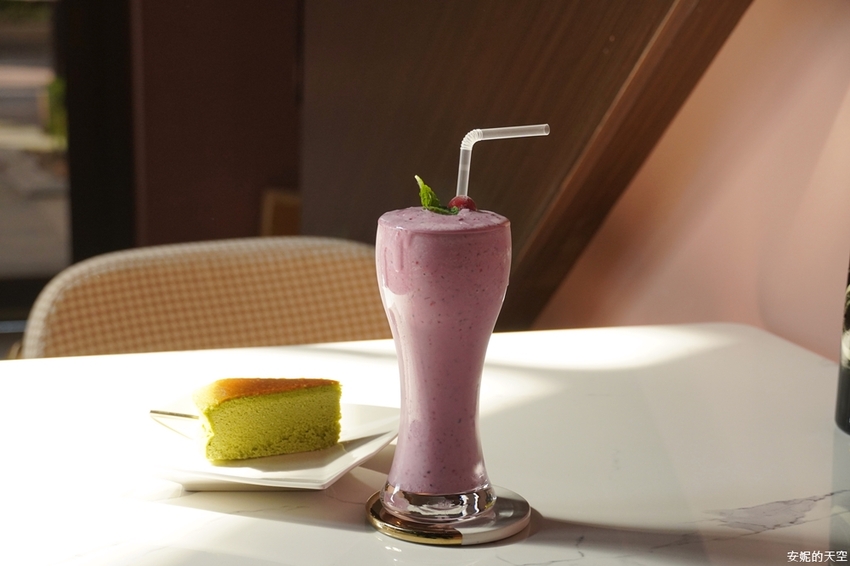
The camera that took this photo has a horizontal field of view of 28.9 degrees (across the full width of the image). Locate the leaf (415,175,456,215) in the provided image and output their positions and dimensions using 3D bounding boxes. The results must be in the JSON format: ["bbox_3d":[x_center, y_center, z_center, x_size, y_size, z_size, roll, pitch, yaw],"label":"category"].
[{"bbox_3d":[0.005,-0.055,1.022,0.025,0.025,0.019,1,13,0],"label":"leaf"}]

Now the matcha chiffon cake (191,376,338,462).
[{"bbox_3d":[-0.105,0.092,1.124,0.102,0.045,0.055,-2,13,-14],"label":"matcha chiffon cake"}]

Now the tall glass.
[{"bbox_3d":[0.010,0.050,1.016,0.082,0.184,0.082,1,13,0],"label":"tall glass"}]

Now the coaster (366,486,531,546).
[{"bbox_3d":[0.015,0.143,1.038,0.100,0.007,0.100,1,13,0],"label":"coaster"}]

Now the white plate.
[{"bbox_3d":[-0.107,0.108,1.145,0.160,0.022,0.150,4,13,13],"label":"white plate"}]

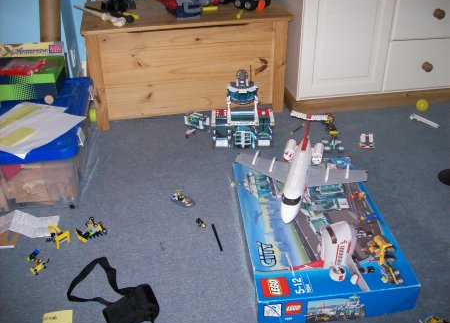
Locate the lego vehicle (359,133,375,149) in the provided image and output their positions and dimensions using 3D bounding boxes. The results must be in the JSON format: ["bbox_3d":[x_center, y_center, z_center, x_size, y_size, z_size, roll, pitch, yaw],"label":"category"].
[{"bbox_3d":[0.579,-0.081,1.896,0.051,0.030,0.059,4,37,7],"label":"lego vehicle"}]

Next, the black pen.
[{"bbox_3d":[-0.025,0.250,1.530,0.009,0.009,0.136,-11,36,-12],"label":"black pen"}]

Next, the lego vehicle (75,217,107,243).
[{"bbox_3d":[-0.429,0.221,1.502,0.074,0.032,0.060,-24,42,-29],"label":"lego vehicle"}]

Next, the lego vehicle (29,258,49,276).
[{"bbox_3d":[-0.550,0.315,1.386,0.030,0.019,0.044,28,45,34],"label":"lego vehicle"}]

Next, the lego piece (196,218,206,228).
[{"bbox_3d":[-0.077,0.202,1.534,0.020,0.017,0.038,-25,43,-29],"label":"lego piece"}]

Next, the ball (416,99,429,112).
[{"bbox_3d":[0.918,-0.259,2.171,0.061,0.061,0.061,13,38,21],"label":"ball"}]

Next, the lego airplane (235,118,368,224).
[{"bbox_3d":[0.244,0.031,1.530,0.443,0.172,0.445,8,36,14],"label":"lego airplane"}]

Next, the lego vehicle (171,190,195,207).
[{"bbox_3d":[-0.144,0.129,1.623,0.082,0.030,0.039,14,39,20],"label":"lego vehicle"}]

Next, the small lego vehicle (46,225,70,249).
[{"bbox_3d":[-0.524,0.237,1.475,0.053,0.041,0.048,28,45,34],"label":"small lego vehicle"}]

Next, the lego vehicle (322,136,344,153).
[{"bbox_3d":[0.436,-0.067,1.881,0.073,0.029,0.058,-2,36,-2],"label":"lego vehicle"}]

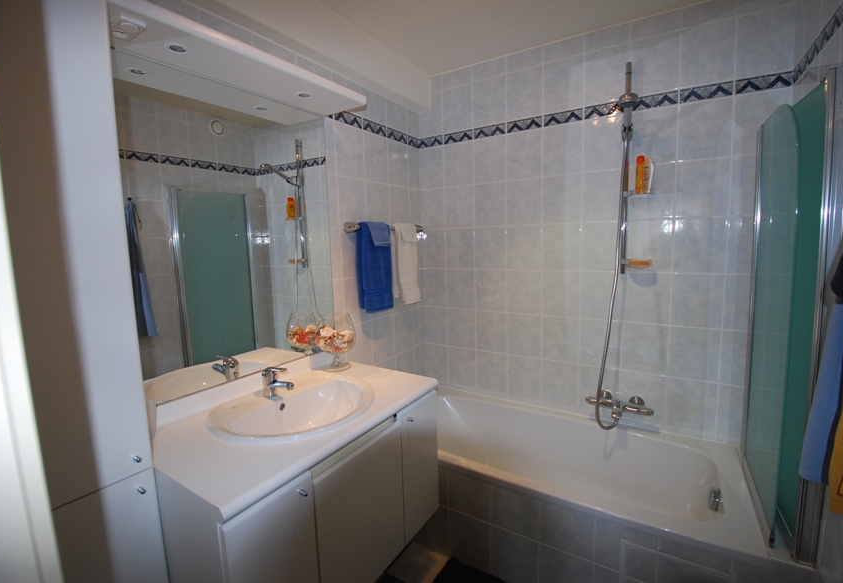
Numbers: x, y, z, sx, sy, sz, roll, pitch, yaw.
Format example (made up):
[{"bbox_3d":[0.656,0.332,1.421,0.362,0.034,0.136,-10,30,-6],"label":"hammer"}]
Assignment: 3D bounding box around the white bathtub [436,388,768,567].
[{"bbox_3d":[0.554,0.942,1.815,1.690,0.460,0.700,3,9,32],"label":"white bathtub"}]

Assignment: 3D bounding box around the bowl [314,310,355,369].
[{"bbox_3d":[-0.384,0.222,1.642,0.187,0.250,0.187,-2,8,0],"label":"bowl"}]

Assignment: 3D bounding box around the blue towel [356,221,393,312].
[{"bbox_3d":[-0.239,-0.132,1.929,0.085,0.470,0.240,3,9,32],"label":"blue towel"}]

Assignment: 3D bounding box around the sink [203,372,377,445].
[{"bbox_3d":[-0.402,0.466,1.279,0.475,0.170,0.570,3,9,32],"label":"sink"}]

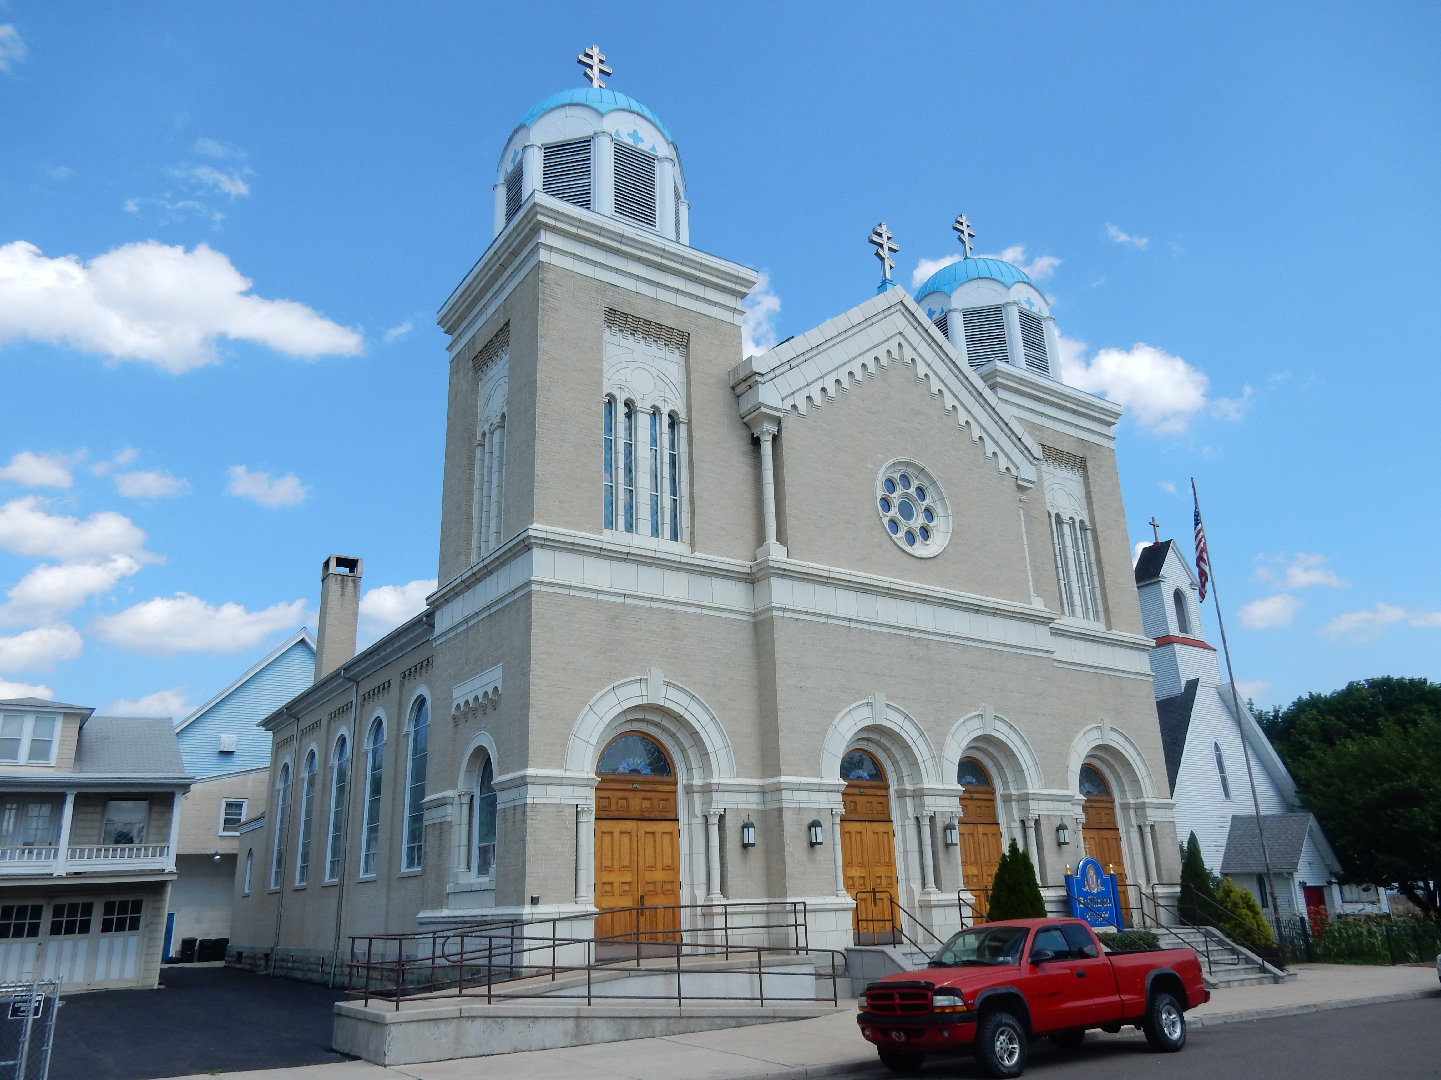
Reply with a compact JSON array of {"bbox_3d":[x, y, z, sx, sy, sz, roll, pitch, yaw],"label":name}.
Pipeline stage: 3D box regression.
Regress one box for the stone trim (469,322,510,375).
[{"bbox_3d":[-5.235,-4.400,24.107,0.200,0.507,2.243,11,-22,-33],"label":"stone trim"}]

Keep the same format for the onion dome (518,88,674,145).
[{"bbox_3d":[-3.356,-10.511,27.698,4.628,2.314,4.628,11,-22,-33],"label":"onion dome"}]

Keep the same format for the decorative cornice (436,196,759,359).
[{"bbox_3d":[-3.163,-5.481,26.070,5.973,1.586,5.878,11,-23,-33],"label":"decorative cornice"}]

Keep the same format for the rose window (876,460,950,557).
[{"bbox_3d":[4.792,-0.766,25.991,2.617,2.617,0.270,11,-22,-33],"label":"rose window"}]

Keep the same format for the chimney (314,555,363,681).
[{"bbox_3d":[-13.866,3.022,37.685,1.100,4.611,1.050,11,-23,-33],"label":"chimney"}]

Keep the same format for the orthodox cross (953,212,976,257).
[{"bbox_3d":[8.599,-10.627,36.580,1.080,1.800,0.180,11,-23,-33],"label":"orthodox cross"}]

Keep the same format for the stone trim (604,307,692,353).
[{"bbox_3d":[-1.688,-4.706,23.558,2.243,0.507,0.200,11,-22,-33],"label":"stone trim"}]

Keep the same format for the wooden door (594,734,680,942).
[{"bbox_3d":[-1.521,5.838,20.222,1.880,4.231,0.400,11,-23,-33],"label":"wooden door"}]

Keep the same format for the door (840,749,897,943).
[{"bbox_3d":[3.232,6.714,22.922,1.593,4.147,0.150,11,-22,-33],"label":"door"}]

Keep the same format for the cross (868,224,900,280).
[{"bbox_3d":[4.505,-7.867,28.528,1.009,1.825,0.170,11,-22,-33],"label":"cross"}]

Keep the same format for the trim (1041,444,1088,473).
[{"bbox_3d":[10.331,-2.426,31.504,2.243,0.507,0.200,11,-22,-33],"label":"trim"}]

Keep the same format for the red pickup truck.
[{"bbox_3d":[4.250,5.851,13.684,5.450,1.760,1.840,13,-24,-34],"label":"red pickup truck"}]

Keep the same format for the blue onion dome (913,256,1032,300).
[{"bbox_3d":[8.622,-8.308,35.745,4.541,2.288,4.541,11,-23,-33],"label":"blue onion dome"}]

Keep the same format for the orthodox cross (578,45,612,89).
[{"bbox_3d":[-3.434,-12.890,28.596,1.080,1.800,0.180,11,-23,-33],"label":"orthodox cross"}]

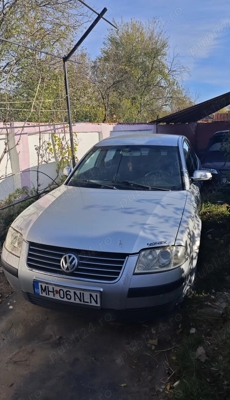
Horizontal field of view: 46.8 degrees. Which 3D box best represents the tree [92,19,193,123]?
[{"bbox_3d":[1.636,-6.490,15.810,6.000,7.750,5.800,0,14,6],"label":"tree"}]

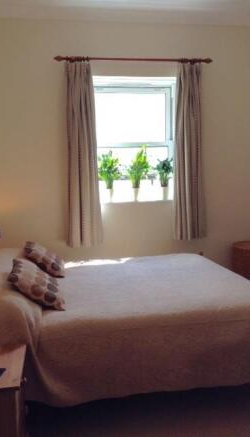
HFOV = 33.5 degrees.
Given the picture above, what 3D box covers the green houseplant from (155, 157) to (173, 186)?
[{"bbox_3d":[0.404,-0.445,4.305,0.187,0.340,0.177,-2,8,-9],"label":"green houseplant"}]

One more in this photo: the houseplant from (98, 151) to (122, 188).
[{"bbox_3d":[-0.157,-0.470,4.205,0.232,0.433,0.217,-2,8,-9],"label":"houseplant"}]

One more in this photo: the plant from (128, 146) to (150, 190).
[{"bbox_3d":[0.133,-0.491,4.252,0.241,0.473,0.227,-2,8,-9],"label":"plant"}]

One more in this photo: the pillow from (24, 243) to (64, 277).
[{"bbox_3d":[-0.659,0.344,3.406,0.379,0.128,0.394,33,1,-12],"label":"pillow"}]

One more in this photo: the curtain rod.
[{"bbox_3d":[0.105,-1.505,3.956,1.531,0.064,0.079,-2,8,-9],"label":"curtain rod"}]

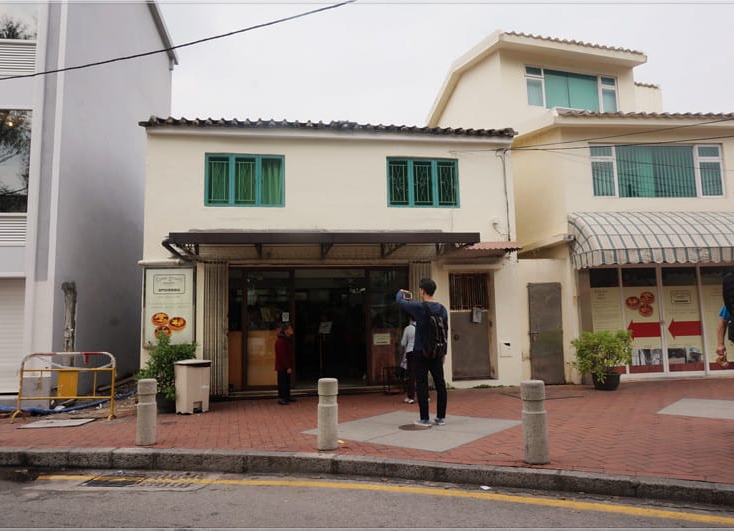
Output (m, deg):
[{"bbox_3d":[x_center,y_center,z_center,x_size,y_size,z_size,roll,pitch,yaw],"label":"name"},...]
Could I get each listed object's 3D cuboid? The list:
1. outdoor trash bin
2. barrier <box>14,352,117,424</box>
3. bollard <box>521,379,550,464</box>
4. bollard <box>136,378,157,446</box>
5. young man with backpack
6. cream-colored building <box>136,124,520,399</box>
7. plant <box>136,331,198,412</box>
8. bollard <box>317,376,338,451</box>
[{"bbox_3d":[-2.678,1.870,8.260,0.400,0.780,0.380,5,-9,-42],"label":"outdoor trash bin"},{"bbox_3d":[-4.400,1.757,7.780,1.450,0.980,0.350,-1,-7,0],"label":"barrier"},{"bbox_3d":[1.512,1.406,4.818,0.210,0.700,0.210,-1,-7,0],"label":"bollard"},{"bbox_3d":[-2.474,1.643,5.996,0.210,0.700,0.210,-1,-7,0],"label":"bollard"},{"bbox_3d":[0.698,1.100,6.698,0.560,1.780,0.600,4,-8,-38],"label":"young man with backpack"},{"bbox_3d":[-0.989,0.169,12.724,7.150,5.100,6.800,0,-7,-9],"label":"cream-colored building"},{"bbox_3d":[-3.114,1.659,8.385,0.900,1.250,0.850,-1,-7,0],"label":"plant"},{"bbox_3d":[-0.413,1.538,5.536,0.210,0.700,0.210,-1,-7,0],"label":"bollard"}]

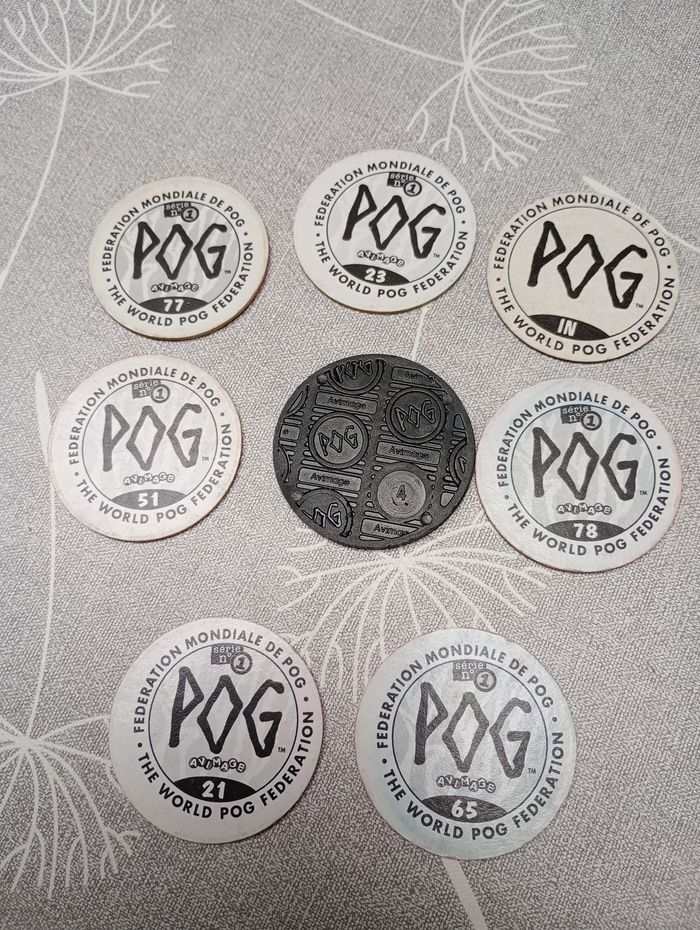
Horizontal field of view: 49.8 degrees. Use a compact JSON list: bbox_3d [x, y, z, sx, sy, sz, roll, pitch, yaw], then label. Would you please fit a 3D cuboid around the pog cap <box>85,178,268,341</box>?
[{"bbox_3d":[-0.039,-0.048,0.172,0.041,0.001,0.041,-1,75,3],"label":"pog cap"}]

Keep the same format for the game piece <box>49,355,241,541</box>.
[{"bbox_3d":[-0.043,-0.004,0.160,0.041,0.001,0.041,-5,75,2],"label":"game piece"}]

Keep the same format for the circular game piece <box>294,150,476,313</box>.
[{"bbox_3d":[0.008,-0.053,0.171,0.041,0.001,0.041,-1,75,3],"label":"circular game piece"}]

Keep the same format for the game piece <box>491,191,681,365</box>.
[{"bbox_3d":[0.051,-0.042,0.166,0.041,0.001,0.041,-1,75,3],"label":"game piece"}]

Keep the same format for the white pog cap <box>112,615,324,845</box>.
[{"bbox_3d":[-0.026,0.050,0.145,0.041,0.001,0.041,-1,75,3],"label":"white pog cap"}]

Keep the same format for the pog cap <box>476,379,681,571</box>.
[{"bbox_3d":[0.047,0.002,0.154,0.041,0.001,0.041,-1,75,3],"label":"pog cap"}]

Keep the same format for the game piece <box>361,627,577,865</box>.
[{"bbox_3d":[0.022,0.052,0.142,0.041,0.001,0.041,5,75,4],"label":"game piece"}]

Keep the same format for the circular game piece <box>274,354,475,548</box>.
[{"bbox_3d":[0.005,-0.003,0.157,0.042,0.003,0.042,-1,75,3],"label":"circular game piece"}]

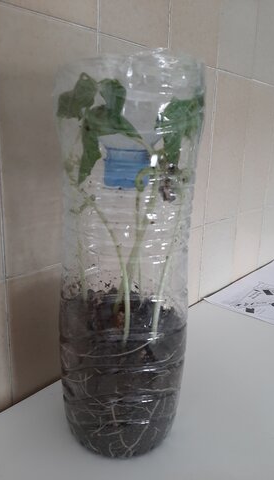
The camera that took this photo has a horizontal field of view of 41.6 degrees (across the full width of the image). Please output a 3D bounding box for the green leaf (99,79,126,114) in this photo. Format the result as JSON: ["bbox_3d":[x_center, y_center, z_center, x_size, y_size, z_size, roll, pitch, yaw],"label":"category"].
[{"bbox_3d":[-0.015,-0.085,0.214,0.015,0.020,0.014,2,15,0],"label":"green leaf"}]

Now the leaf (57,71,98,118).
[{"bbox_3d":[-0.037,-0.090,0.225,0.025,0.027,0.016,2,15,0],"label":"leaf"}]

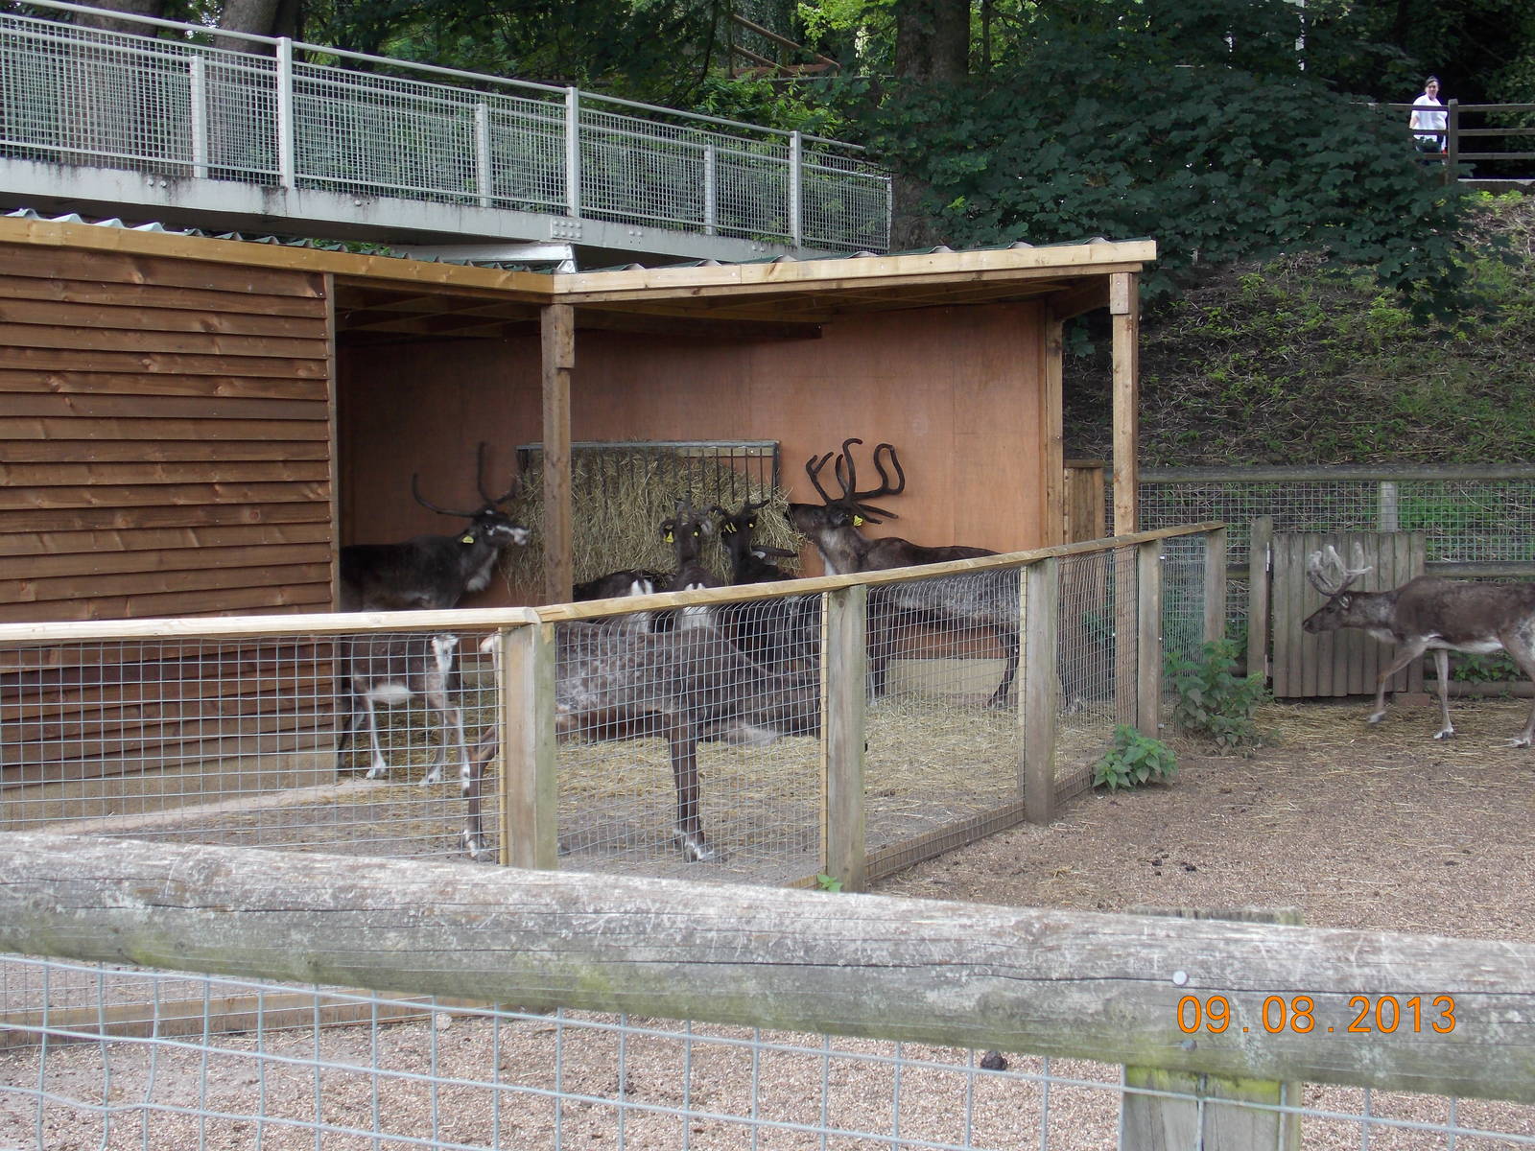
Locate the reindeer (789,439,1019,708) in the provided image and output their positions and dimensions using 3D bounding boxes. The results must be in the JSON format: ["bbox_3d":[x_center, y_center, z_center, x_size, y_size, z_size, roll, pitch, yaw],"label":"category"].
[{"bbox_3d":[0.920,0.000,11.900,1.700,1.570,0.600,0,4,12],"label":"reindeer"}]

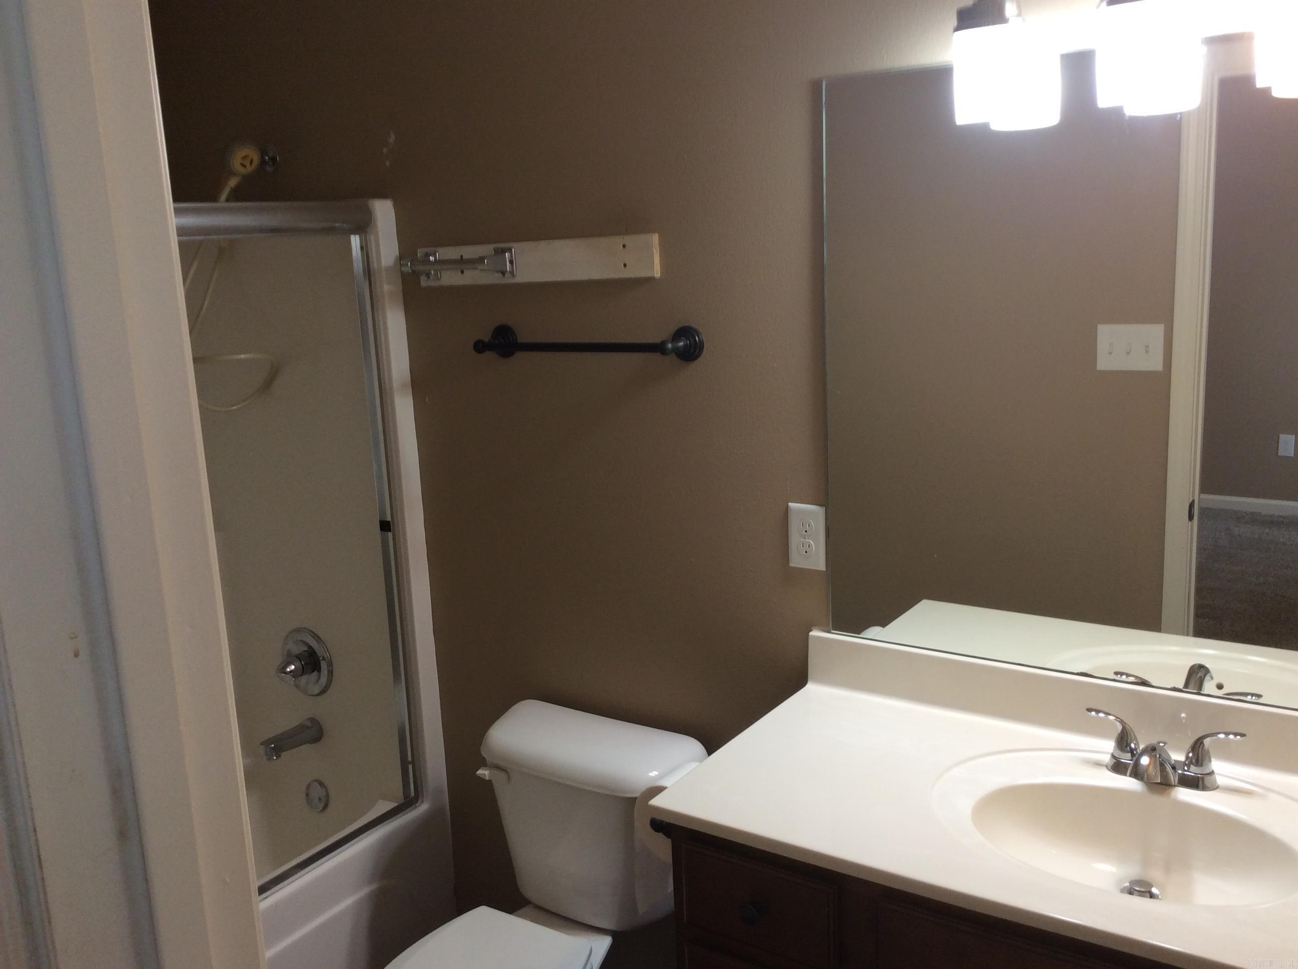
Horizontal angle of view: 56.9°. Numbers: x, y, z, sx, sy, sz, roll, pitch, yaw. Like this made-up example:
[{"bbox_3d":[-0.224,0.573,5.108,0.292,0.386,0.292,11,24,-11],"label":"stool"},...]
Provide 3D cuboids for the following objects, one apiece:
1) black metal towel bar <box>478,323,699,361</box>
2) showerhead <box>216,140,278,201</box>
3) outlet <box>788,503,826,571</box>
[{"bbox_3d":[-0.138,-0.274,2.356,0.525,0.069,0.088,5,14,34],"label":"black metal towel bar"},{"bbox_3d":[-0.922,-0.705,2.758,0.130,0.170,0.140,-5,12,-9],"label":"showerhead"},{"bbox_3d":[0.289,0.097,2.198,0.074,0.119,0.009,5,14,34],"label":"outlet"}]

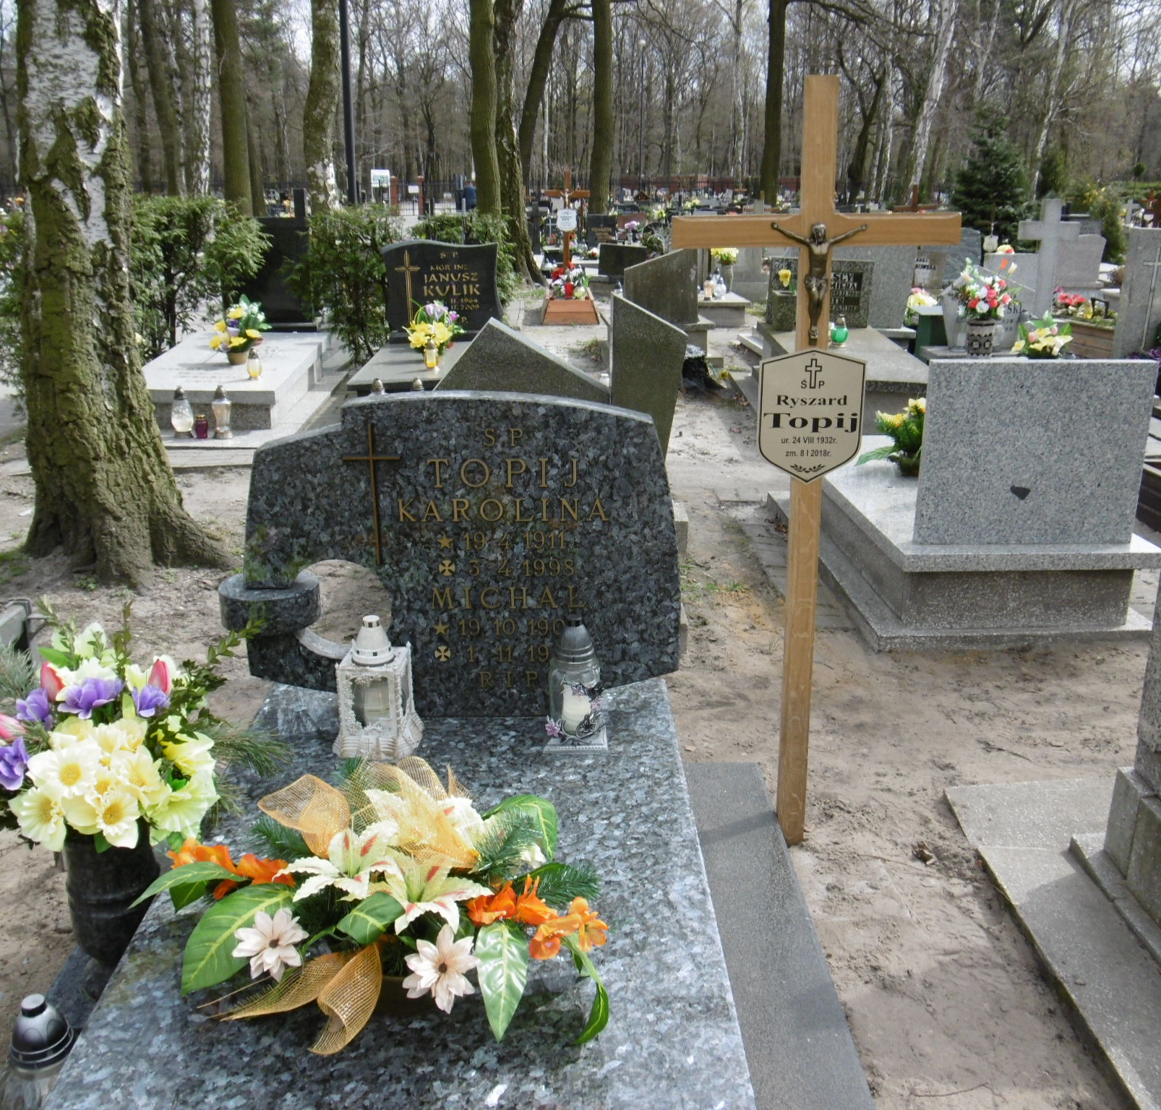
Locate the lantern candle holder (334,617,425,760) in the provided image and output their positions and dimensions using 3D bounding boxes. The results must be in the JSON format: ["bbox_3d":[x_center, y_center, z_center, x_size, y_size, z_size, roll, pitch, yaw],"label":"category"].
[{"bbox_3d":[-0.445,0.272,2.635,0.160,0.300,0.160,4,17,11],"label":"lantern candle holder"}]

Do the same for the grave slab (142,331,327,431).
[{"bbox_3d":[-2.500,-1.262,8.607,1.060,0.310,2.200,-1,17,-3],"label":"grave slab"}]

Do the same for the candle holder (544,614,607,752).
[{"bbox_3d":[-0.003,0.272,2.650,0.135,0.290,0.130,0,17,0],"label":"candle holder"}]

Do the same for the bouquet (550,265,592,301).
[{"bbox_3d":[-0.119,-3.117,13.705,0.490,0.380,0.420,0,18,-1],"label":"bouquet"}]

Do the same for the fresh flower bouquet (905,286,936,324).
[{"bbox_3d":[2.716,-1.988,9.549,0.250,0.300,0.230,0,18,-1],"label":"fresh flower bouquet"}]

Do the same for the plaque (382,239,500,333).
[{"bbox_3d":[-1.077,-2.087,9.296,0.900,0.730,0.100,-1,17,-5],"label":"plaque"}]

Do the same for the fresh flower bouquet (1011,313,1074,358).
[{"bbox_3d":[3.171,-1.495,8.222,0.390,0.320,0.350,0,17,0],"label":"fresh flower bouquet"}]

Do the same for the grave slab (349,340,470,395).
[{"bbox_3d":[-1.090,-1.252,8.610,0.880,0.290,2.050,-1,17,-2],"label":"grave slab"}]

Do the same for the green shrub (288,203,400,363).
[{"bbox_3d":[-1.855,-2.086,9.408,0.850,1.270,0.800,-3,18,-10],"label":"green shrub"}]

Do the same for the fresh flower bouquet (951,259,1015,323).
[{"bbox_3d":[2.794,-1.845,8.324,0.430,0.420,0.380,0,17,0],"label":"fresh flower bouquet"}]

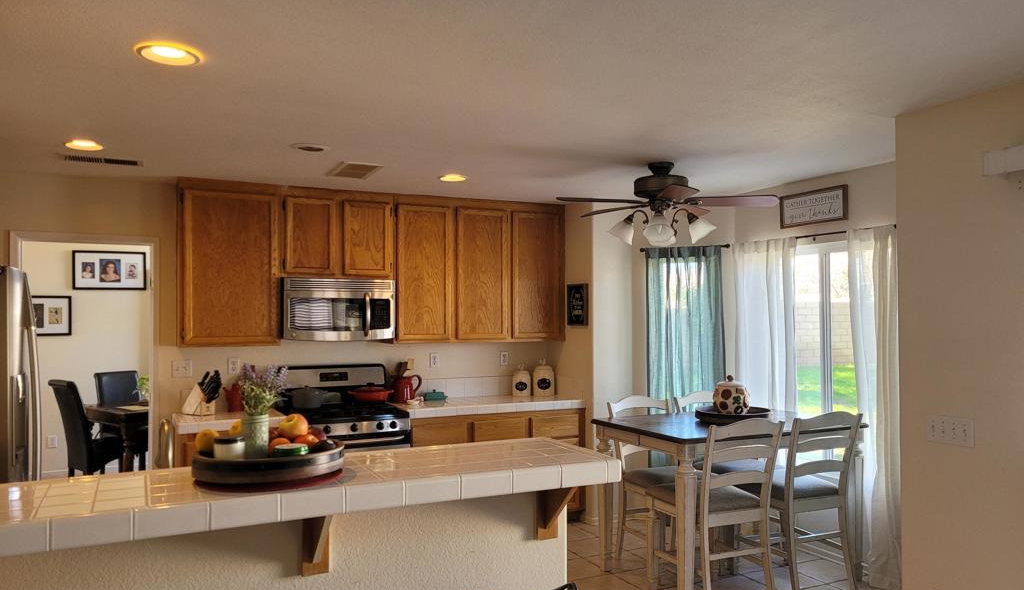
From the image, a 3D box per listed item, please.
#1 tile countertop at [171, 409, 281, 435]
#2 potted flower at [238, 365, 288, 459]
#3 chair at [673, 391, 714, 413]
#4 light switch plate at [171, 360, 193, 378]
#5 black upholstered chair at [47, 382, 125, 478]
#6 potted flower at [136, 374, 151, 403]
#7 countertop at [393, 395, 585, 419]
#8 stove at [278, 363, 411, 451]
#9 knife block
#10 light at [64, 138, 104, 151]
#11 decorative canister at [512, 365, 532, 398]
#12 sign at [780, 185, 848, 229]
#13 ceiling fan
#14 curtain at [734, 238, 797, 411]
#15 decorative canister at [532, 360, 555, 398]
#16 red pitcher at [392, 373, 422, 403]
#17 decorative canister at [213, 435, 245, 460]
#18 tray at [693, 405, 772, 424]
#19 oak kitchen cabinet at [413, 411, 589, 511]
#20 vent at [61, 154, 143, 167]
[{"bbox_3d":[-1.815,0.793,4.944,0.660,0.062,0.640,1,-1,-26],"label":"tile countertop"},{"bbox_3d":[-0.782,0.373,2.400,0.155,0.305,0.155,1,-1,-26],"label":"potted flower"},{"bbox_3d":[1.407,1.172,4.989,0.460,1.020,0.570,1,-1,-26],"label":"chair"},{"bbox_3d":[-2.191,0.491,5.117,0.117,0.116,0.010,1,-2,-26],"label":"light switch plate"},{"bbox_3d":[-3.596,1.245,6.680,0.620,1.000,0.470,1,-2,-44],"label":"black upholstered chair"},{"bbox_3d":[-3.398,0.871,7.150,0.190,0.260,0.190,1,-1,-26],"label":"potted flower"},{"bbox_3d":[-0.194,0.834,5.858,1.429,0.059,0.614,1,-2,-27],"label":"countertop"},{"bbox_3d":[-1.159,1.098,5.196,0.760,1.180,0.720,1,-1,-26],"label":"stove"},{"bbox_3d":[-2.007,0.658,4.941,0.190,0.208,0.120,0,-1,19],"label":"knife block"},{"bbox_3d":[-2.172,-0.756,3.908,0.180,0.040,0.180,1,-1,-26],"label":"light"},{"bbox_3d":[0.079,0.687,6.233,0.144,0.254,0.137,0,-1,1],"label":"decorative canister"},{"bbox_3d":[1.907,-0.554,4.897,0.025,0.214,0.532,1,-2,-27],"label":"sign"},{"bbox_3d":[0.873,-0.517,4.486,1.270,0.485,1.270,1,-1,-26],"label":"ceiling fan"},{"bbox_3d":[1.739,0.665,5.296,0.110,2.090,0.590,1,-1,-26],"label":"curtain"},{"bbox_3d":[0.262,0.662,6.250,0.166,0.306,0.158,0,-1,2],"label":"decorative canister"},{"bbox_3d":[-0.794,0.698,5.758,0.216,0.209,0.156,0,-2,-14],"label":"red pitcher"},{"bbox_3d":[-0.728,0.407,1.982,0.075,0.080,0.075,1,-1,-26],"label":"decorative canister"},{"bbox_3d":[1.343,0.732,4.661,0.446,0.061,0.446,0,-1,0],"label":"tray"},{"bbox_3d":[-0.200,1.280,5.858,1.429,0.837,0.584,1,-2,-27],"label":"oak kitchen cabinet"},{"bbox_3d":[-2.325,-0.749,4.360,0.420,0.025,0.210,1,-1,-26],"label":"vent"}]

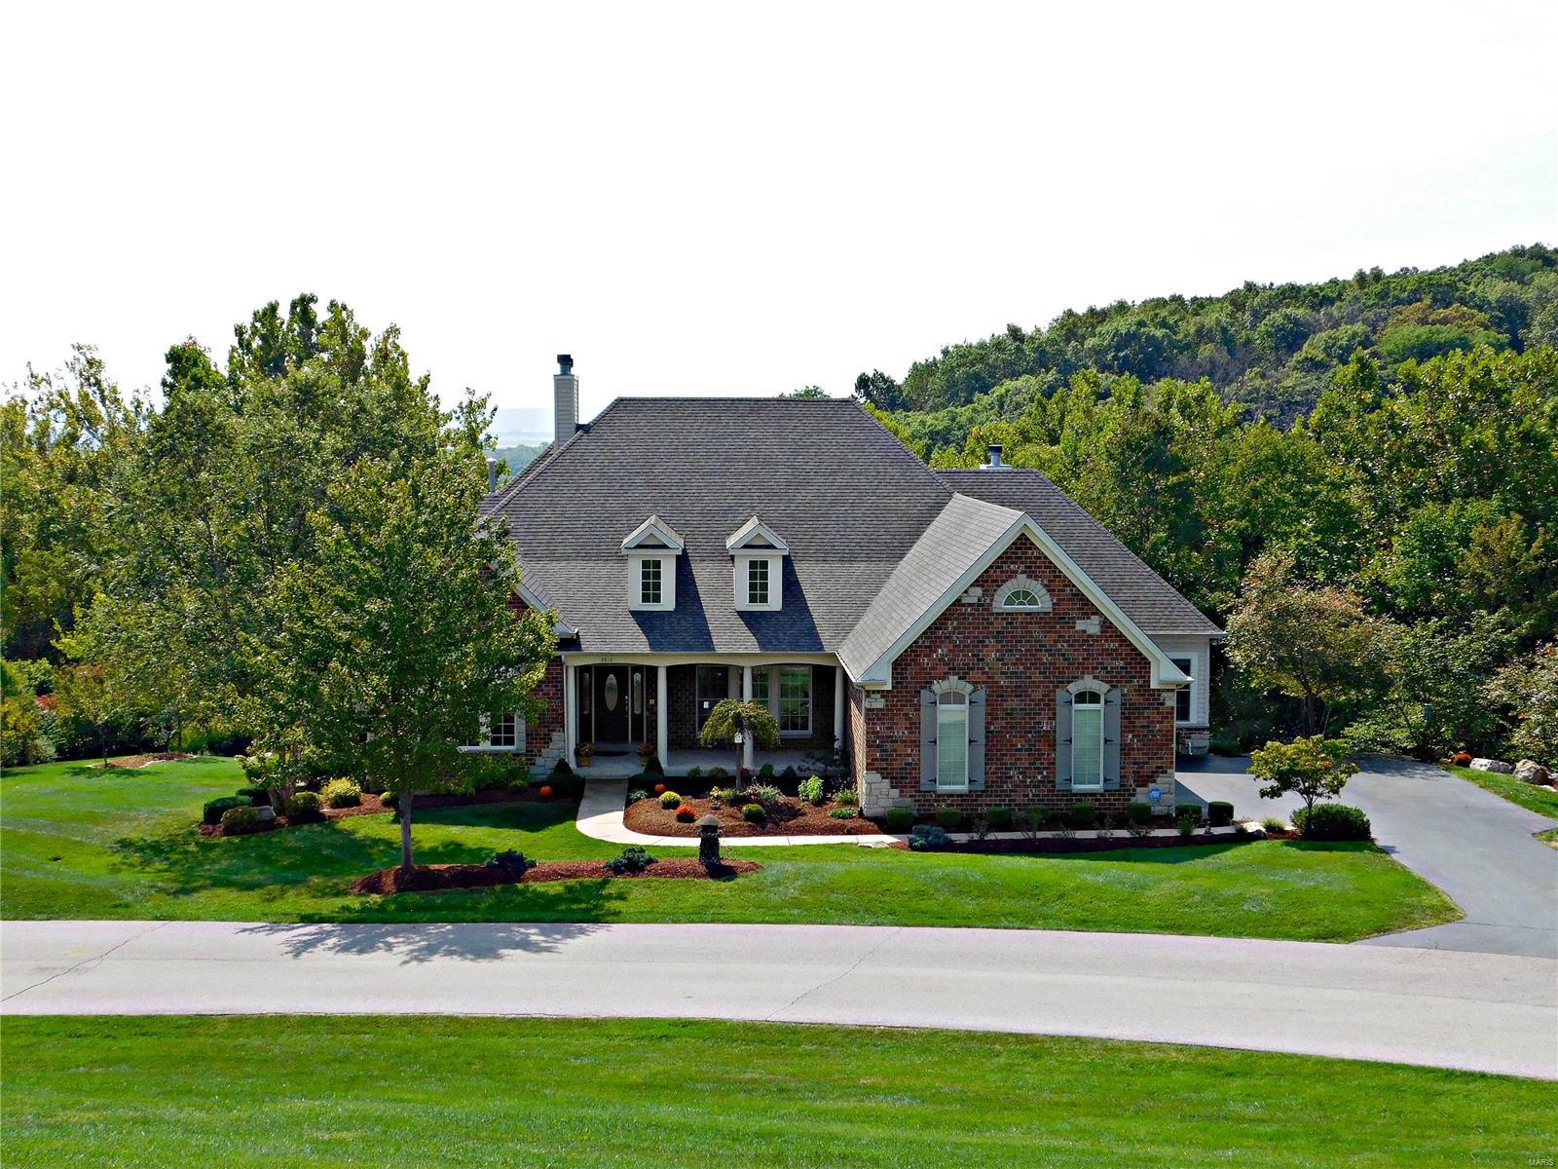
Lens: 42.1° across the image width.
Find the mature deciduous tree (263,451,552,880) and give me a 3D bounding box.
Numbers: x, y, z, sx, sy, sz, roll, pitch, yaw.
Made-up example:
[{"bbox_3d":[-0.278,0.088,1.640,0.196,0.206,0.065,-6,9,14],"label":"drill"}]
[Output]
[{"bbox_3d":[-7.294,1.487,39.600,5.750,8.100,5.600,0,5,-2],"label":"mature deciduous tree"}]

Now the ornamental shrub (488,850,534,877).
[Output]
[{"bbox_3d":[-5.168,5.367,39.000,0.891,0.512,0.846,0,5,-2],"label":"ornamental shrub"}]

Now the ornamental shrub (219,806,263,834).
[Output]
[{"bbox_3d":[-11.303,4.941,42.600,0.922,0.562,0.876,0,5,-2],"label":"ornamental shrub"}]

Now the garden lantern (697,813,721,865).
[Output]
[{"bbox_3d":[-1.444,5.229,41.759,0.520,1.000,0.520,0,5,-3],"label":"garden lantern"}]

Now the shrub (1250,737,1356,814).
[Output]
[{"bbox_3d":[10.892,4.159,42.200,2.181,1.960,2.072,0,5,-2],"label":"shrub"}]

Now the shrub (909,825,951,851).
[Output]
[{"bbox_3d":[3.063,5.125,41.100,0.864,0.518,0.821,0,5,-2],"label":"shrub"}]

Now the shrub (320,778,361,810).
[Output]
[{"bbox_3d":[-9.765,4.672,45.200,0.869,0.659,0.826,0,5,-2],"label":"shrub"}]

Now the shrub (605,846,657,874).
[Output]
[{"bbox_3d":[-2.870,5.338,39.300,1.039,0.506,0.987,0,5,-2],"label":"shrub"}]

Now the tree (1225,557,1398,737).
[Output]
[{"bbox_3d":[14.359,1.696,54.800,4.550,5.100,4.400,0,5,-2],"label":"tree"}]

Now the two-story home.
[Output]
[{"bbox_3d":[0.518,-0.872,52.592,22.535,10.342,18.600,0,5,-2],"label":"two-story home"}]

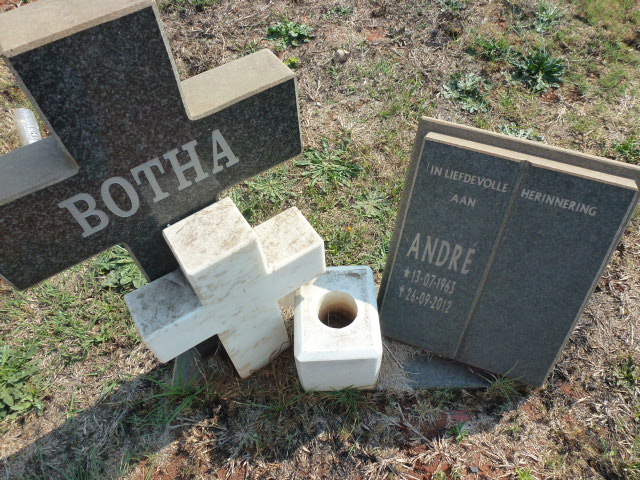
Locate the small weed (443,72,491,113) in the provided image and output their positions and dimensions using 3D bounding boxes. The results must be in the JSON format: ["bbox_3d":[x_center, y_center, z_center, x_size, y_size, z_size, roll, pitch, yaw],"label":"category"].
[{"bbox_3d":[0.686,-0.692,2.075,0.182,0.055,0.190,14,55,13],"label":"small weed"}]

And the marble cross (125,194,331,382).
[{"bbox_3d":[-0.211,0.161,1.157,0.449,0.577,0.133,-29,57,-17],"label":"marble cross"}]

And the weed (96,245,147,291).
[{"bbox_3d":[-0.691,0.097,1.563,0.170,0.060,0.160,-36,59,-22],"label":"weed"}]

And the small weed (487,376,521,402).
[{"bbox_3d":[0.523,0.421,1.259,0.080,0.055,0.085,-37,59,-22],"label":"small weed"}]

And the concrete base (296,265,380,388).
[{"bbox_3d":[0.050,0.257,1.282,0.227,0.237,0.274,-3,53,1],"label":"concrete base"}]

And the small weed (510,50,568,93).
[{"bbox_3d":[1.052,-0.814,2.137,0.199,0.070,0.183,21,57,18],"label":"small weed"}]

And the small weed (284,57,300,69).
[{"bbox_3d":[-0.151,-0.922,2.309,0.084,0.034,0.072,-6,53,-1],"label":"small weed"}]

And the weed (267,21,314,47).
[{"bbox_3d":[-0.164,-1.138,2.454,0.245,0.061,0.164,-6,53,-1],"label":"weed"}]

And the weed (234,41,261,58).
[{"bbox_3d":[-0.390,-1.016,2.384,0.118,0.047,0.106,-11,53,-5],"label":"weed"}]

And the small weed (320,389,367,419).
[{"bbox_3d":[0.071,0.455,1.243,0.130,0.060,0.085,0,53,3],"label":"small weed"}]

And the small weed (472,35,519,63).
[{"bbox_3d":[0.903,-0.987,2.284,0.188,0.057,0.138,16,56,15],"label":"small weed"}]

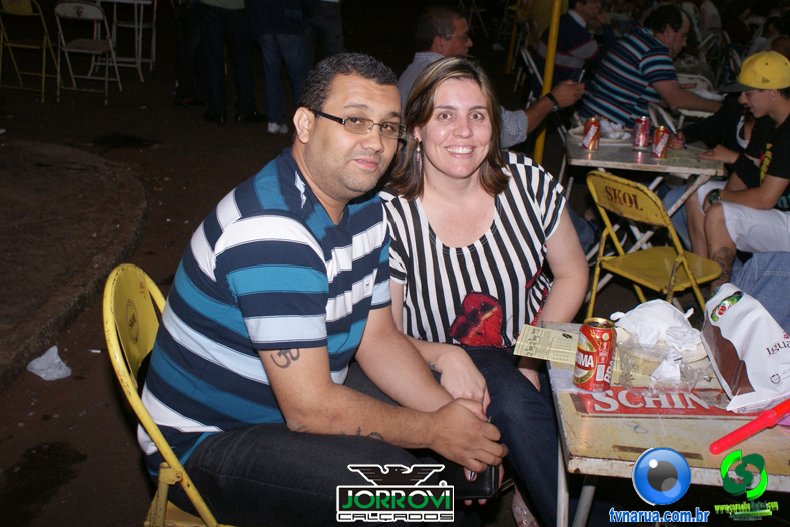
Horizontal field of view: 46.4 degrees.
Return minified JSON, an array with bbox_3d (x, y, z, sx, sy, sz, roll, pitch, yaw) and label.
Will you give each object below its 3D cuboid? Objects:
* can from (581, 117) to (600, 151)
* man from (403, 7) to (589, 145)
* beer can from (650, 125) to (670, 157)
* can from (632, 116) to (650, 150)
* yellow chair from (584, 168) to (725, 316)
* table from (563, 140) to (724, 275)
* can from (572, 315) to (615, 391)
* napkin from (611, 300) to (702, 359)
[{"bbox_3d":[0.824,-0.539,3.855,0.066,0.122,0.066,4,18,0],"label":"can"},{"bbox_3d":[0.404,-0.390,3.877,0.760,1.290,0.520,0,18,-11],"label":"man"},{"bbox_3d":[1.093,-0.496,3.779,0.066,0.122,0.066,4,18,0],"label":"beer can"},{"bbox_3d":[1.071,-0.568,3.998,0.066,0.122,0.066,4,18,0],"label":"can"},{"bbox_3d":[1.004,0.034,3.515,0.580,0.800,0.390,-8,21,-33],"label":"yellow chair"},{"bbox_3d":[0.998,-0.120,3.967,0.600,0.720,0.600,6,18,6],"label":"table"},{"bbox_3d":[0.363,0.165,1.671,0.066,0.122,0.066,4,18,0],"label":"can"},{"bbox_3d":[0.530,0.121,1.882,0.175,0.080,0.140,4,18,0],"label":"napkin"}]

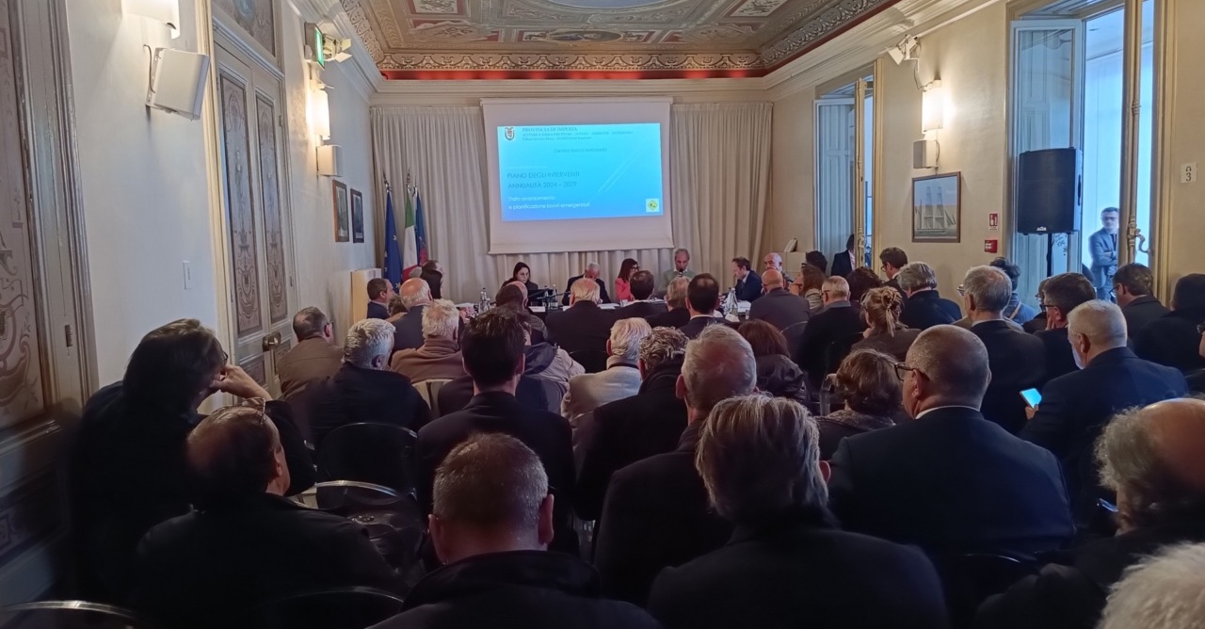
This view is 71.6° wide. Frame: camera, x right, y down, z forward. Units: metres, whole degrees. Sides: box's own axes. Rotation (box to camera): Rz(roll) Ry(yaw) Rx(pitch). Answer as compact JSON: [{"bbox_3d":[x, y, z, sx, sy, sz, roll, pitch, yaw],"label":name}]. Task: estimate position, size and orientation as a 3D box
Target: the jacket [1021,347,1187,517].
[{"bbox_3d":[1.688,0.425,2.806,0.470,0.600,0.370,-2,5,-3],"label":"jacket"}]

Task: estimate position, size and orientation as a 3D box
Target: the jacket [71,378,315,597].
[{"bbox_3d":[-1.072,0.500,2.247,0.540,0.600,0.420,-1,5,9],"label":"jacket"}]

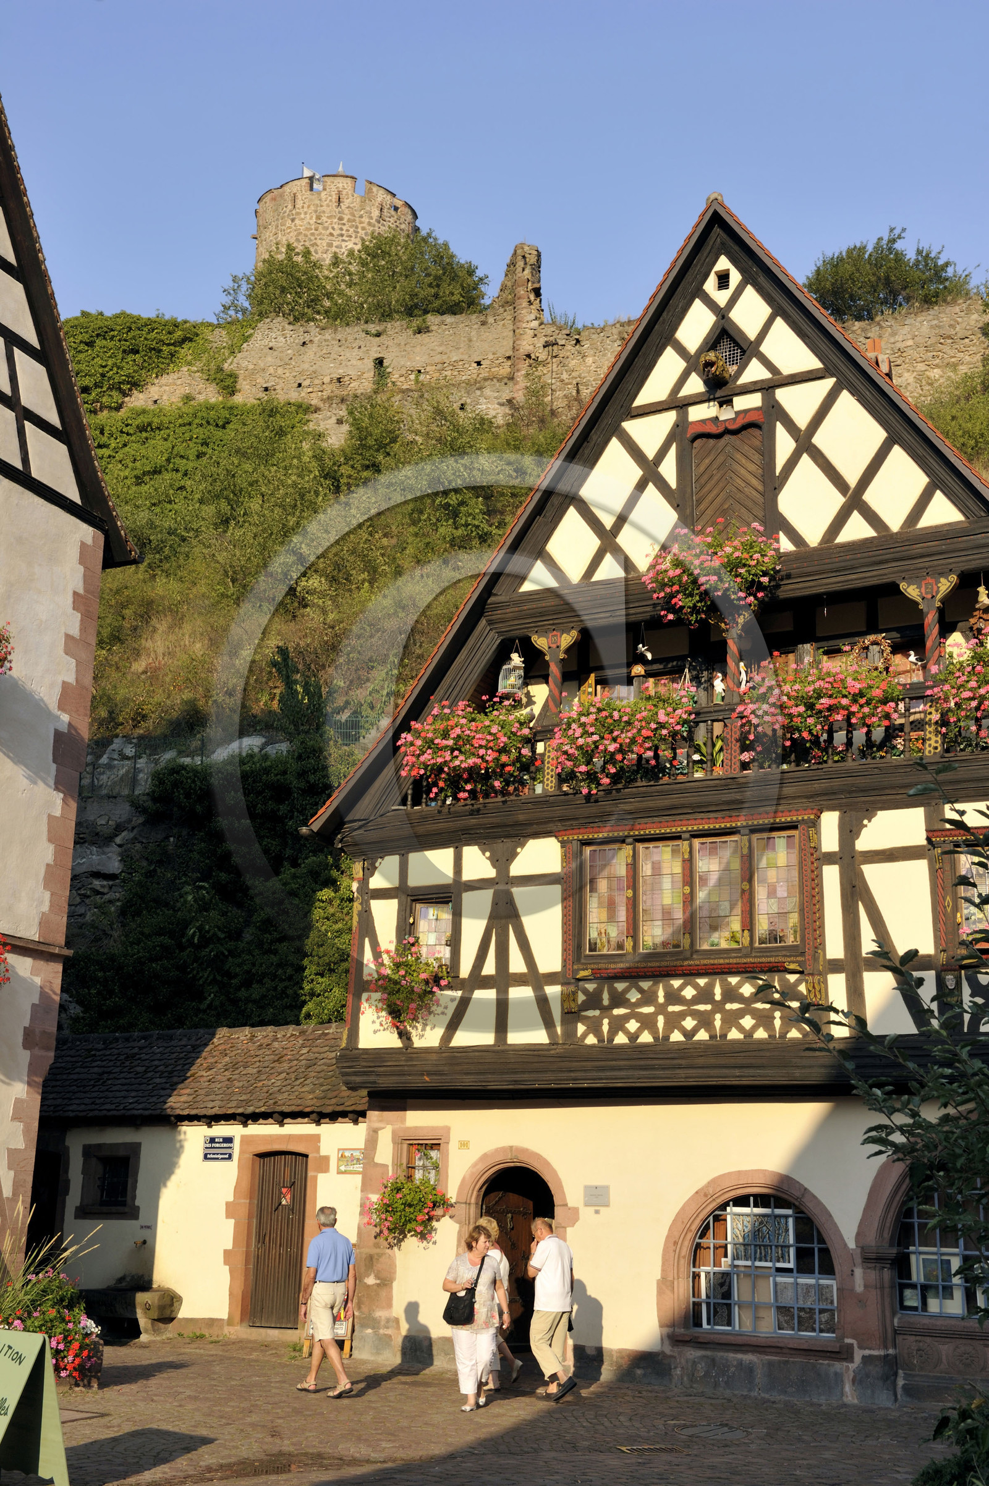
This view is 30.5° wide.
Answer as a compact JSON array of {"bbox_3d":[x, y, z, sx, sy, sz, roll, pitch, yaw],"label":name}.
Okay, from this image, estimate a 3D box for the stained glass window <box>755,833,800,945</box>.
[{"bbox_3d":[3.054,1.579,19.593,0.486,1.191,0.050,-7,-17,30],"label":"stained glass window"}]

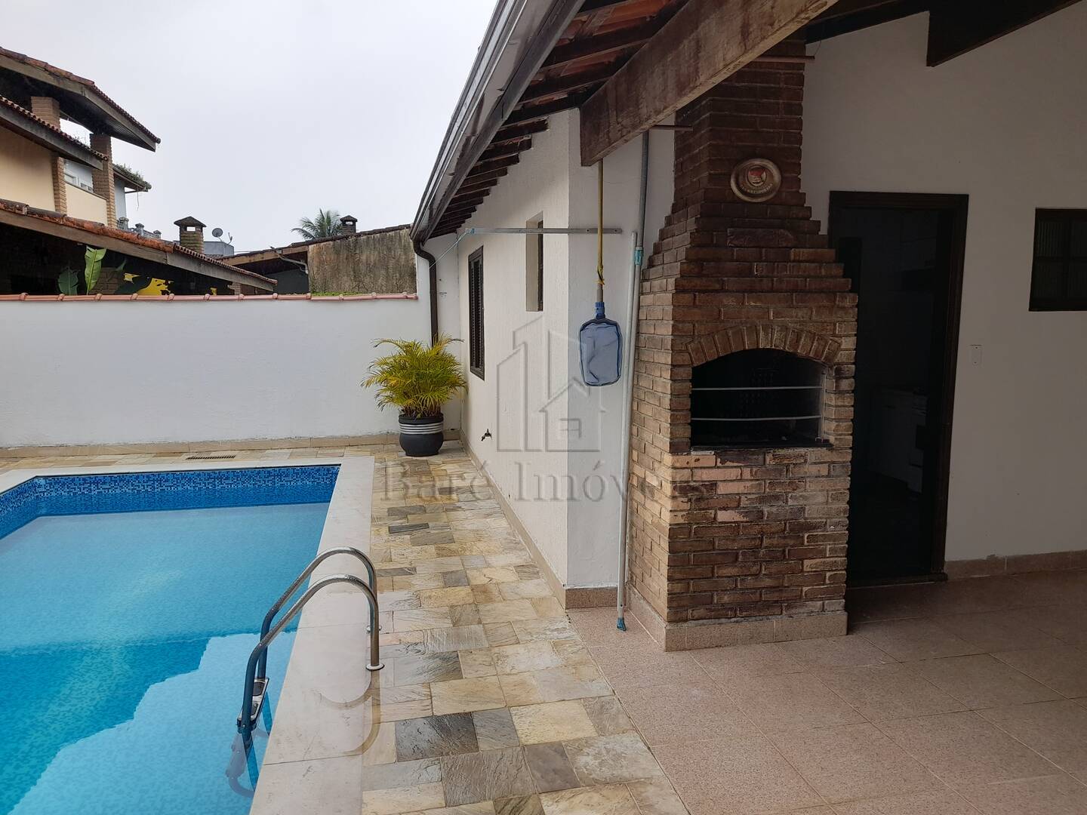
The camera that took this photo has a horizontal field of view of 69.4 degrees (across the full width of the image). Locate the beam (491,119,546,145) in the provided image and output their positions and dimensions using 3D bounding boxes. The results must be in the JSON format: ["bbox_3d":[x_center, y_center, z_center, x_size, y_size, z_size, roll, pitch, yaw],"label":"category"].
[{"bbox_3d":[-0.162,-1.489,4.274,0.390,0.065,0.055,-17,10,-9],"label":"beam"}]

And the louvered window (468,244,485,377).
[{"bbox_3d":[-0.643,-0.920,7.766,0.090,1.220,1.200,-2,7,-11],"label":"louvered window"}]

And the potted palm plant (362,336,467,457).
[{"bbox_3d":[-1.409,-0.140,8.611,1.140,1.310,1.100,-2,7,-11],"label":"potted palm plant"}]

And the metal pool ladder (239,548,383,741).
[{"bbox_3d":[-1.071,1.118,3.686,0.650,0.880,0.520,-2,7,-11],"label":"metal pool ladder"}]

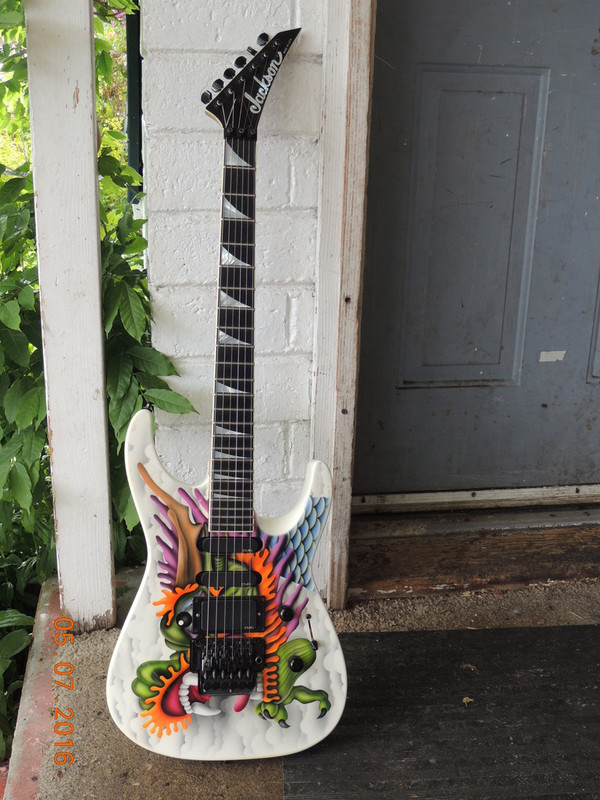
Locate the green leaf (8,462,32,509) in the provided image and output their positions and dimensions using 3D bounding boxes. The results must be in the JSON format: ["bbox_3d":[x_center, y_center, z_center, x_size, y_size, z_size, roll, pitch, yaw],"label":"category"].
[{"bbox_3d":[-0.460,0.143,1.640,0.034,0.090,0.020,-20,12,-16],"label":"green leaf"}]

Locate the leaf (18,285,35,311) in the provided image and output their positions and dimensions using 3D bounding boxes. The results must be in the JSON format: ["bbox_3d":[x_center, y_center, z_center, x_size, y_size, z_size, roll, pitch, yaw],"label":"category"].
[{"bbox_3d":[-0.460,-0.172,1.680,0.031,0.050,0.020,-25,12,-12],"label":"leaf"}]

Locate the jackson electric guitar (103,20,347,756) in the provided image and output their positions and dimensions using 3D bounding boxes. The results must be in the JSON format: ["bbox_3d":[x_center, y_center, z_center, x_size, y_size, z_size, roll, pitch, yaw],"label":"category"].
[{"bbox_3d":[-0.093,-0.013,1.272,0.306,0.937,0.066,1,-2,0],"label":"jackson electric guitar"}]

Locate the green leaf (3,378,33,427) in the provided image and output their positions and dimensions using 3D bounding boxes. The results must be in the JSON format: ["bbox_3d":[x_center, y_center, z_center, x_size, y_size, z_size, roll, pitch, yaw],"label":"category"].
[{"bbox_3d":[-0.472,0.003,1.650,0.043,0.084,0.020,9,12,-16],"label":"green leaf"}]

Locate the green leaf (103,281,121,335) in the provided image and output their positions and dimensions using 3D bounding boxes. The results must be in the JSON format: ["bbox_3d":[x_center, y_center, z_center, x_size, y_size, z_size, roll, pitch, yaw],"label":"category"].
[{"bbox_3d":[-0.290,-0.143,1.550,0.032,0.097,0.020,10,12,-11],"label":"green leaf"}]

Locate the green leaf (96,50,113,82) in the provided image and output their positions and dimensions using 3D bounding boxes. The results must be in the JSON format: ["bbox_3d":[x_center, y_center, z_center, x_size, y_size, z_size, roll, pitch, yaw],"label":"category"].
[{"bbox_3d":[-0.301,-0.519,1.550,0.025,0.060,0.020,-11,11,-7],"label":"green leaf"}]

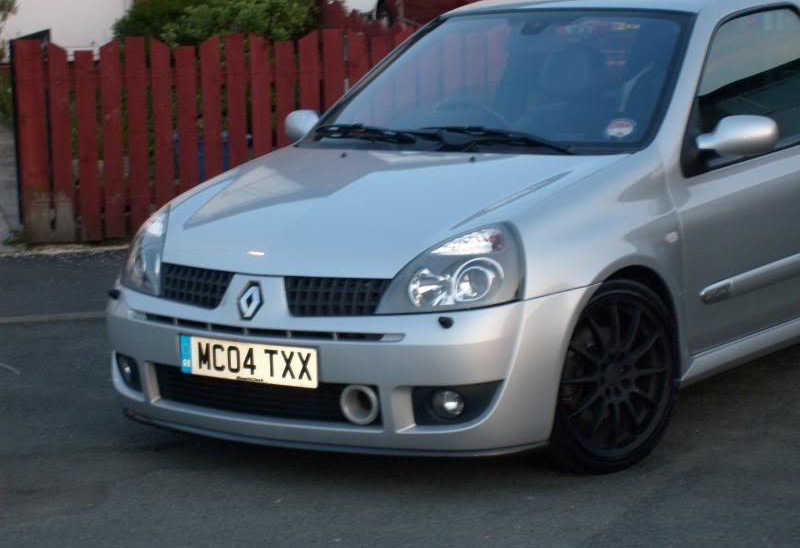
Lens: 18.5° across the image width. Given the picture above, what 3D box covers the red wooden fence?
[{"bbox_3d":[-0.888,-0.732,12.345,2.100,1.020,0.100,-3,9,-3],"label":"red wooden fence"}]

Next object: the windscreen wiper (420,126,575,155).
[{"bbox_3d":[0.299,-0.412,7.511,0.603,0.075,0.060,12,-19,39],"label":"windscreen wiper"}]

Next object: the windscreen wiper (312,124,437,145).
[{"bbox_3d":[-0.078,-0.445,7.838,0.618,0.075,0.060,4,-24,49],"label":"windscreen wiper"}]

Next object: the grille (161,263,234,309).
[{"bbox_3d":[-0.609,0.037,7.147,0.067,0.117,0.353,-2,6,-42],"label":"grille"}]

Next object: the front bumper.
[{"bbox_3d":[-0.252,0.234,7.178,1.630,0.450,0.600,4,11,38],"label":"front bumper"}]

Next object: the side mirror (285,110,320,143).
[{"bbox_3d":[-0.338,-0.504,8.405,0.205,0.125,0.125,4,11,38],"label":"side mirror"}]

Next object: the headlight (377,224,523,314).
[{"bbox_3d":[0.148,-0.016,6.750,0.410,0.230,0.235,0,9,19],"label":"headlight"}]

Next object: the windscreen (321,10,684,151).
[{"bbox_3d":[0.325,-0.609,7.835,1.310,0.100,0.830,4,41,38],"label":"windscreen"}]

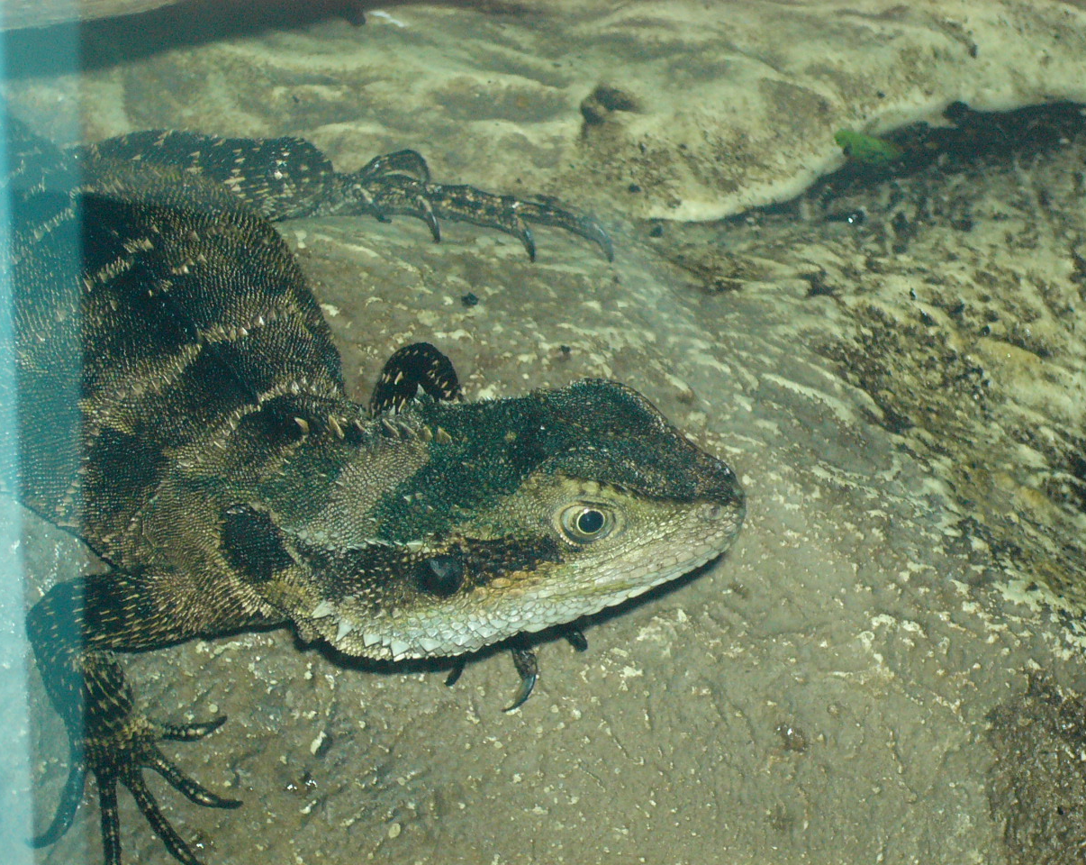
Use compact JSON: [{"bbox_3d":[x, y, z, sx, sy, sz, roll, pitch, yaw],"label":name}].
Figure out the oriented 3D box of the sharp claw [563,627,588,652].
[{"bbox_3d":[0.007,0.041,0.695,0.004,0.004,0.006,-18,47,-18],"label":"sharp claw"}]

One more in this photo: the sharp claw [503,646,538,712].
[{"bbox_3d":[-0.004,0.048,0.688,0.005,0.006,0.013,6,44,6],"label":"sharp claw"}]

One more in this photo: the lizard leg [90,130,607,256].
[{"bbox_3d":[-0.044,-0.053,0.775,0.117,0.022,0.026,4,44,4],"label":"lizard leg"}]

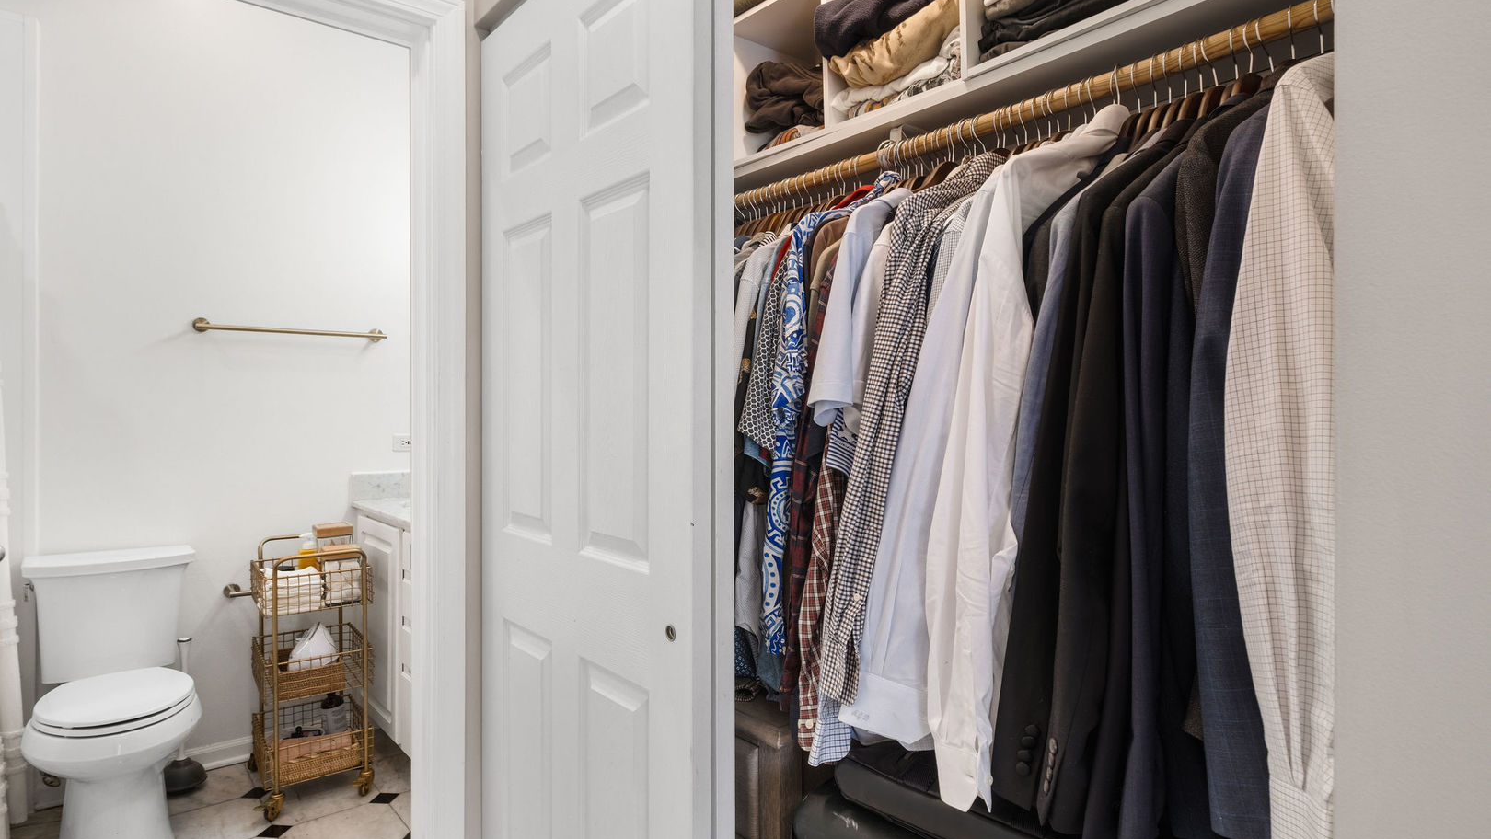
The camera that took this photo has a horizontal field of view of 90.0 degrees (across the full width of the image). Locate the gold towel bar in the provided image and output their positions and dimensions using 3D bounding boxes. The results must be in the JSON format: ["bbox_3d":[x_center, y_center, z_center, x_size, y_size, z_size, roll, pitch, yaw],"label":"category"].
[{"bbox_3d":[-1.678,-0.331,2.782,0.612,0.050,0.070,0,0,-41],"label":"gold towel bar"}]

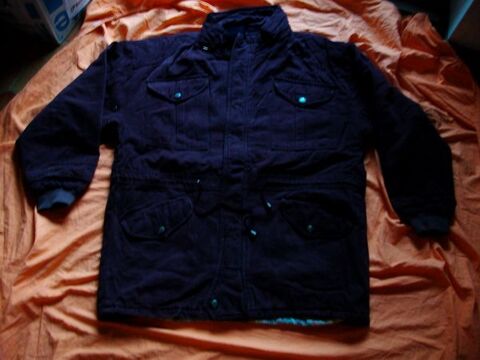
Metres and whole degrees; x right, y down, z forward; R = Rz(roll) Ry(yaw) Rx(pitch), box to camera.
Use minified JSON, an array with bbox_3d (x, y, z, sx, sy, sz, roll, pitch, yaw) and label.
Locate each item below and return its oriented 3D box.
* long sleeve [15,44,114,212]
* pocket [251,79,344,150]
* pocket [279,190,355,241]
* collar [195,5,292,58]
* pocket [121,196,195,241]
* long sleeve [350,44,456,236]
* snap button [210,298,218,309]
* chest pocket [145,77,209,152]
[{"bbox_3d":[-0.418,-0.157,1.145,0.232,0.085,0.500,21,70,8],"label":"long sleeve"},{"bbox_3d":[0.158,-0.165,1.129,0.212,0.025,0.206,0,69,0],"label":"pocket"},{"bbox_3d":[0.178,0.085,1.043,0.172,0.025,0.116,0,69,0],"label":"pocket"},{"bbox_3d":[0.010,-0.399,1.224,0.260,0.100,0.165,0,69,0],"label":"collar"},{"bbox_3d":[-0.193,0.092,1.041,0.165,0.025,0.101,0,69,0],"label":"pocket"},{"bbox_3d":[0.419,-0.137,1.137,0.193,0.085,0.555,-11,69,-4],"label":"long sleeve"},{"bbox_3d":[-0.057,0.275,0.988,0.018,0.008,0.019,0,69,0],"label":"snap button"},{"bbox_3d":[-0.155,-0.166,1.129,0.162,0.025,0.209,0,69,0],"label":"chest pocket"}]

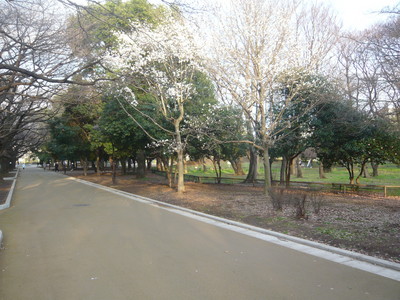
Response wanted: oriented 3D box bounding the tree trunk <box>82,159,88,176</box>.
[{"bbox_3d":[-12.924,1.953,36.779,0.564,1.987,0.564,0,-2,0],"label":"tree trunk"}]

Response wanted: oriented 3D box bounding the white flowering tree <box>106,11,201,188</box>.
[{"bbox_3d":[-2.400,-2.349,16.700,5.000,9.086,4.600,0,-2,0],"label":"white flowering tree"}]

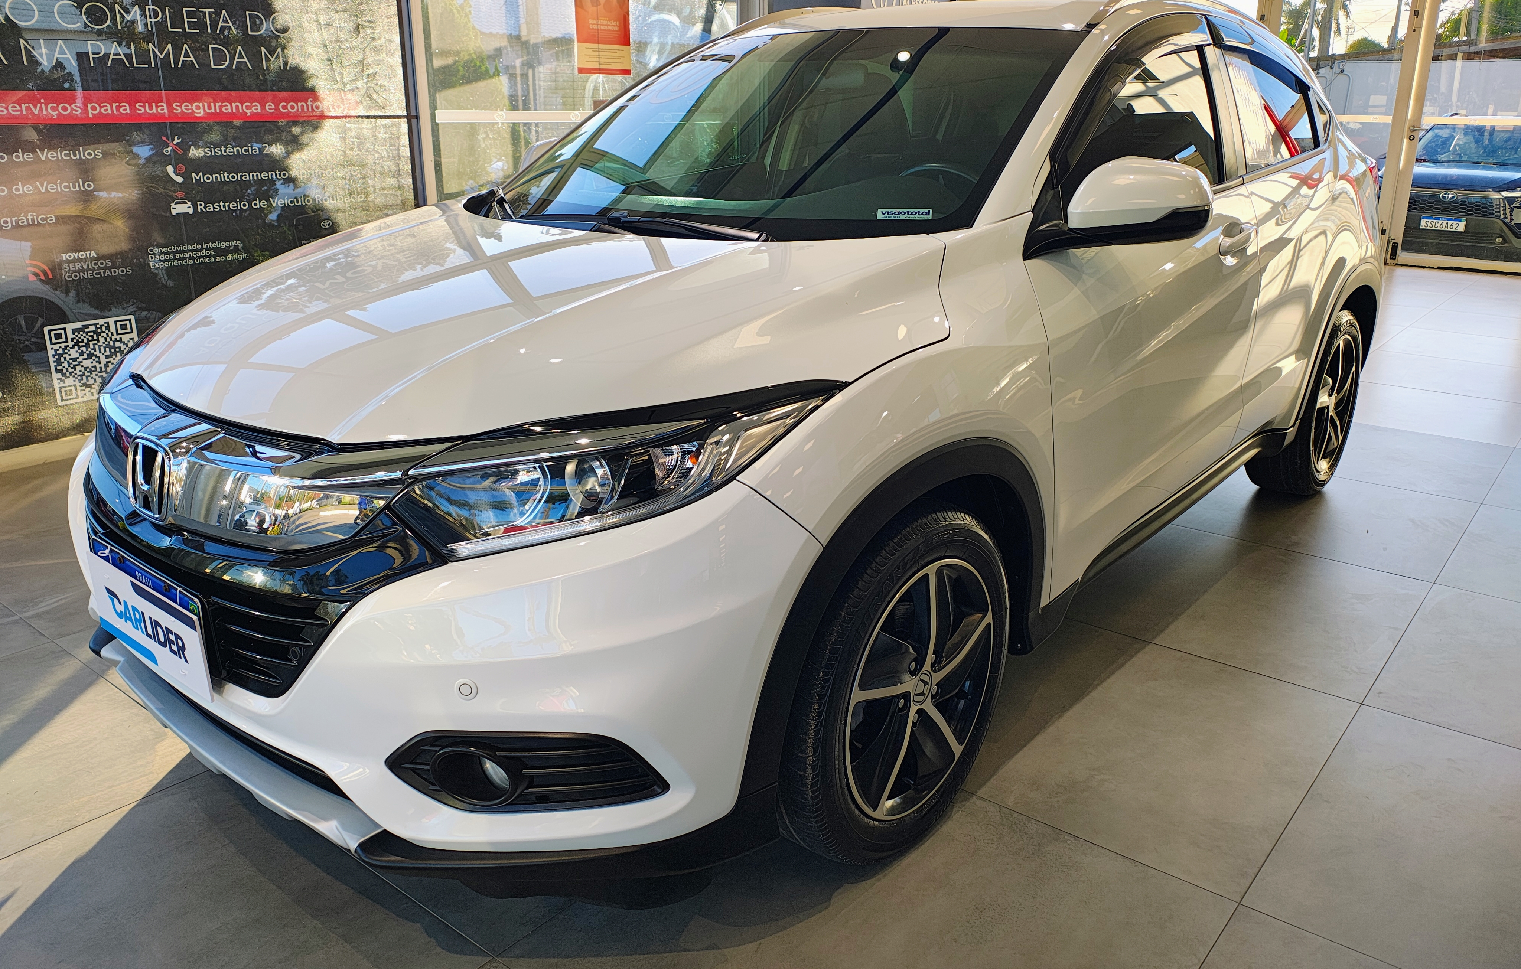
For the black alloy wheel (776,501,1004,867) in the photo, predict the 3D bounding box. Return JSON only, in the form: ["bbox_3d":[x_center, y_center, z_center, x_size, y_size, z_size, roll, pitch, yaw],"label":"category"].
[{"bbox_3d":[0.223,0.342,2.017,0.222,0.665,0.665,15,24,39],"label":"black alloy wheel"}]

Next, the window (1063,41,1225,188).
[{"bbox_3d":[0.838,-0.829,2.438,0.049,0.384,1.005,-11,7,44],"label":"window"}]

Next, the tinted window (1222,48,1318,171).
[{"bbox_3d":[1.426,-1.052,3.078,0.049,0.364,0.729,-11,7,44],"label":"tinted window"}]

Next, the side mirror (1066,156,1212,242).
[{"bbox_3d":[0.713,-0.533,2.049,0.217,0.163,0.168,15,24,39],"label":"side mirror"}]

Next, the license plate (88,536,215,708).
[{"bbox_3d":[-0.971,0.214,1.748,0.414,0.168,0.020,15,24,39],"label":"license plate"}]

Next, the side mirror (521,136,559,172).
[{"bbox_3d":[-0.660,-0.929,3.229,0.217,0.163,0.168,15,24,39],"label":"side mirror"}]

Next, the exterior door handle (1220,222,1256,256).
[{"bbox_3d":[1.171,-0.597,2.676,0.059,0.059,0.207,15,24,39],"label":"exterior door handle"}]

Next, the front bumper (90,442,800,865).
[{"bbox_3d":[-0.765,0.167,1.974,1.724,0.552,0.640,15,24,39],"label":"front bumper"}]

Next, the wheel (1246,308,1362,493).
[{"bbox_3d":[1.908,-0.296,3.850,0.222,0.665,0.665,15,24,39],"label":"wheel"}]

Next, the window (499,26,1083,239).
[{"bbox_3d":[0.040,-0.885,2.614,1.438,0.108,0.906,15,53,39],"label":"window"}]

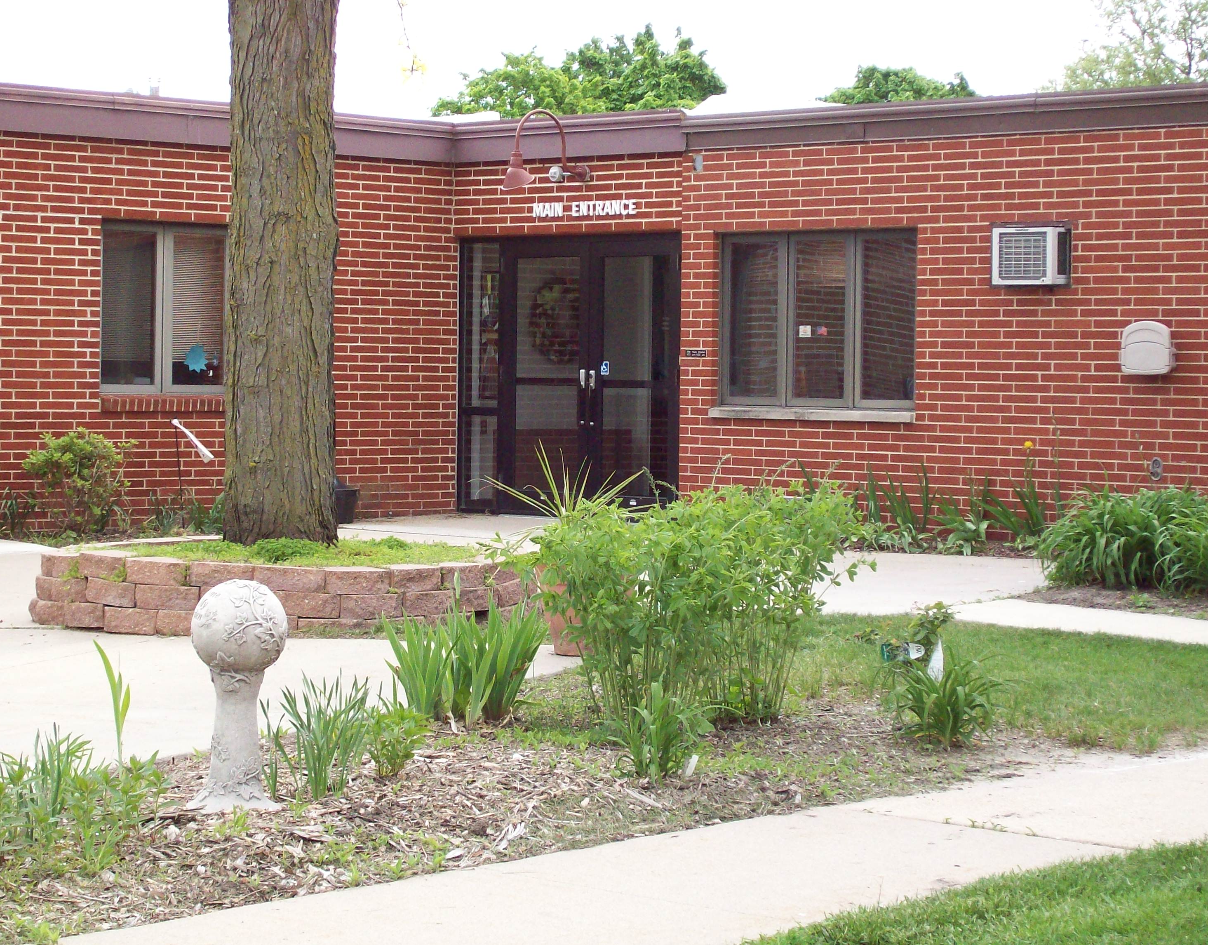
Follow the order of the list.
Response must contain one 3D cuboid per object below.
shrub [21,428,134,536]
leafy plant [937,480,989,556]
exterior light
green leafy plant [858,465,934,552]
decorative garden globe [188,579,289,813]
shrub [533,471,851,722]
[{"bbox_3d":[-3.473,0.047,20.900,0.740,0.684,0.650,0,2,-9],"label":"shrub"},{"bbox_3d":[2.303,0.287,20.300,0.340,0.470,0.330,1,2,0],"label":"leafy plant"},{"bbox_3d":[-0.413,-2.314,22.759,0.250,0.600,0.820,3,3,45],"label":"exterior light"},{"bbox_3d":[1.900,0.213,20.615,0.430,0.540,0.340,3,3,44],"label":"green leafy plant"},{"bbox_3d":[-0.961,0.577,8.330,0.255,0.592,0.255,0,2,-7],"label":"decorative garden globe"},{"bbox_3d":[0.291,0.399,10.300,1.020,0.780,0.850,1,2,0],"label":"shrub"}]

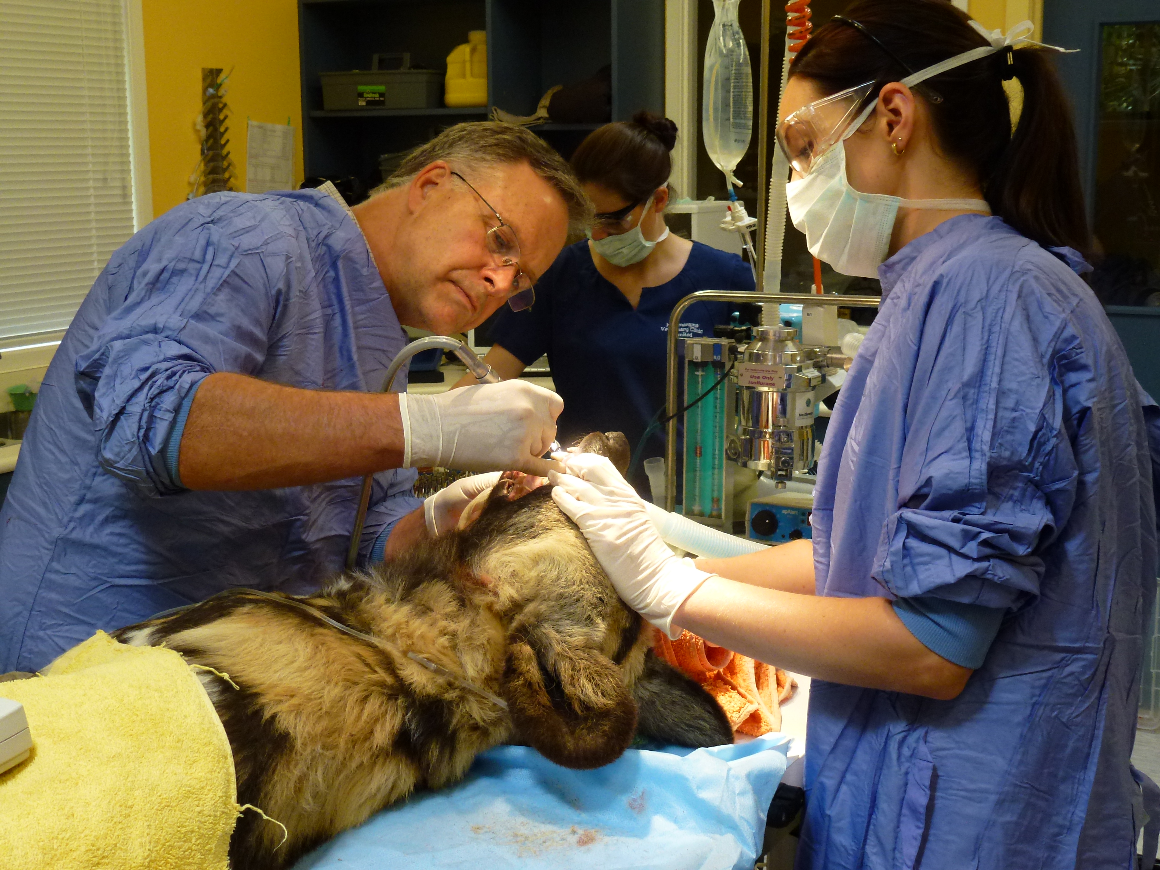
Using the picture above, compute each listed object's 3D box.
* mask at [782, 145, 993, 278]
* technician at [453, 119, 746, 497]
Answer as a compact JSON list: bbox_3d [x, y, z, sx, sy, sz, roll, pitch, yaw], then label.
[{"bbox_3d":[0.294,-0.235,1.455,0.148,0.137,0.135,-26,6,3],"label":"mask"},{"bbox_3d":[0.057,0.252,2.577,0.550,1.627,0.360,1,8,14],"label":"technician"}]

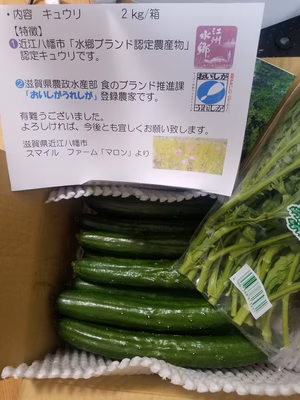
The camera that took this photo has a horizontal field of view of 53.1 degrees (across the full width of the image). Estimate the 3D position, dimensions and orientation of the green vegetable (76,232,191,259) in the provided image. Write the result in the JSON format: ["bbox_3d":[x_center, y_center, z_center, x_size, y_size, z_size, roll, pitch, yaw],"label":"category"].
[{"bbox_3d":[0.014,0.051,0.349,0.195,0.028,0.030,3,64,1],"label":"green vegetable"}]

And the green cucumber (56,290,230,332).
[{"bbox_3d":[0.004,0.112,0.302,0.198,0.032,0.036,4,59,2],"label":"green cucumber"}]

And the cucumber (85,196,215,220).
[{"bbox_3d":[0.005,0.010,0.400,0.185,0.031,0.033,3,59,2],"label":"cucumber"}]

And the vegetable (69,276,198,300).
[{"bbox_3d":[0.010,0.101,0.337,0.196,0.030,0.032,4,64,2],"label":"vegetable"}]

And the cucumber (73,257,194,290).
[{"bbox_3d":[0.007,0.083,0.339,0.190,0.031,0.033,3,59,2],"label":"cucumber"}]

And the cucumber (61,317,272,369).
[{"bbox_3d":[0.012,0.141,0.296,0.209,0.032,0.039,5,59,3],"label":"cucumber"}]

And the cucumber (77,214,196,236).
[{"bbox_3d":[0.013,0.028,0.362,0.200,0.028,0.030,3,64,1],"label":"cucumber"}]

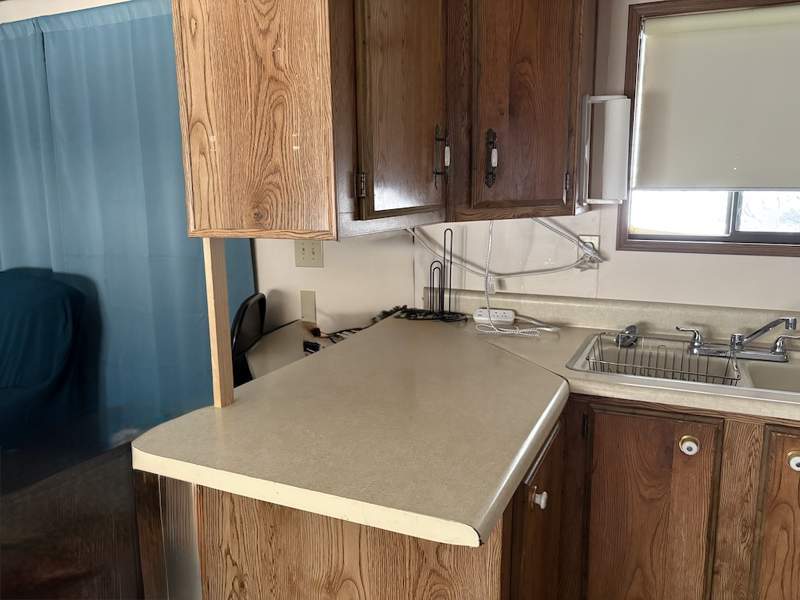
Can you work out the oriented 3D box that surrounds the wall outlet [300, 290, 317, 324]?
[{"bbox_3d":[-0.383,0.032,2.487,0.074,0.123,0.008,4,11,24],"label":"wall outlet"}]

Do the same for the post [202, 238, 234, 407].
[{"bbox_3d":[-0.382,0.048,1.271,0.019,0.360,0.039,4,11,24],"label":"post"}]

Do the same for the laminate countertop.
[{"bbox_3d":[0.055,0.197,1.534,0.715,0.035,1.301,4,11,24],"label":"laminate countertop"}]

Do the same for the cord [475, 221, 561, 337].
[{"bbox_3d":[0.369,-0.081,1.949,0.290,0.358,0.161,4,11,24],"label":"cord"}]

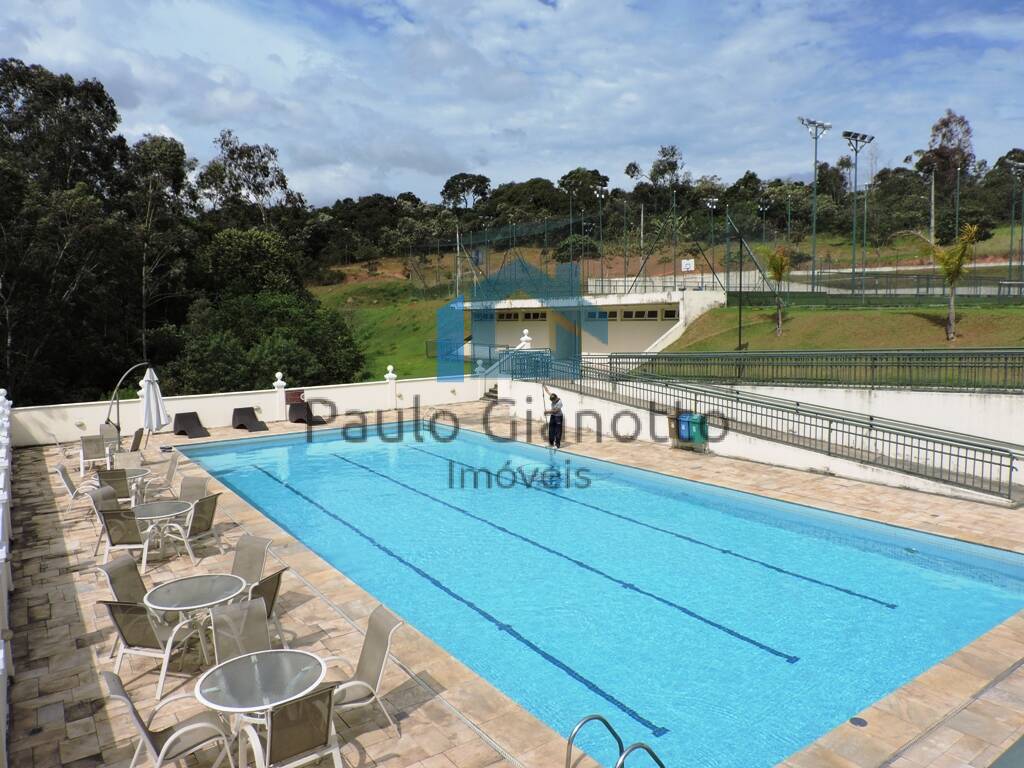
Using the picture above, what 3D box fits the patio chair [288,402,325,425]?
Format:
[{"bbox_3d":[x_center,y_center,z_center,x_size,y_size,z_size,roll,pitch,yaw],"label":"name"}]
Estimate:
[{"bbox_3d":[-7.405,1.069,25.713,0.740,0.740,1.350,-5,7,-40],"label":"patio chair"}]

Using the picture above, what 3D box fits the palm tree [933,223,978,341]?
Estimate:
[{"bbox_3d":[13.742,-3.176,22.000,1.450,3.650,1.450,-5,7,-35],"label":"palm tree"}]

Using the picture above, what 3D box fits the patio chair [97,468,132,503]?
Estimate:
[{"bbox_3d":[-7.333,2.019,13.339,0.600,0.970,0.790,-2,6,-10],"label":"patio chair"}]

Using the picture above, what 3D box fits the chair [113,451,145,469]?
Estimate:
[{"bbox_3d":[-7.742,1.942,14.308,0.590,0.990,0.740,-3,6,-21],"label":"chair"}]

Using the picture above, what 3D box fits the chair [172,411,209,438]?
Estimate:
[{"bbox_3d":[-10.096,1.302,22.447,0.640,0.670,1.200,-6,8,-42],"label":"chair"}]

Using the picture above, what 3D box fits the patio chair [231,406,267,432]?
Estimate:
[{"bbox_3d":[-9.548,1.289,25.978,0.670,0.730,1.450,-5,7,-37],"label":"patio chair"}]

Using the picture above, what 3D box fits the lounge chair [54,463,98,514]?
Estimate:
[{"bbox_3d":[-8.300,2.015,13.677,0.740,0.990,0.590,-3,6,-20],"label":"lounge chair"}]

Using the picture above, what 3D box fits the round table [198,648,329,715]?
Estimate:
[{"bbox_3d":[-2.226,3.008,6.440,1.110,0.720,1.110,-1,5,0],"label":"round table"}]

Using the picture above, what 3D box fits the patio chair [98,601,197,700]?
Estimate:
[{"bbox_3d":[-3.617,2.568,7.233,0.600,0.970,0.790,0,6,14],"label":"patio chair"}]

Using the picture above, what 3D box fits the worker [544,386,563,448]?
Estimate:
[{"bbox_3d":[1.214,0.962,20.493,0.520,1.780,0.500,-4,7,-38],"label":"worker"}]

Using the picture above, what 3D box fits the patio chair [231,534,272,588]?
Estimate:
[{"bbox_3d":[-3.255,2.417,8.453,0.590,0.990,0.740,1,6,23],"label":"patio chair"}]

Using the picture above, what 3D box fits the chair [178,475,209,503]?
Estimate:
[{"bbox_3d":[-5.942,2.305,12.842,0.600,1.060,0.710,1,6,19],"label":"chair"}]

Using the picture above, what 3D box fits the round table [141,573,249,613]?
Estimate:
[{"bbox_3d":[-3.429,2.622,7.778,1.020,0.720,1.020,-5,7,-35],"label":"round table"}]

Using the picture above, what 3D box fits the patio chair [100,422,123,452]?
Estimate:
[{"bbox_3d":[-11.600,1.730,20.130,0.600,1.060,0.710,0,6,10],"label":"patio chair"}]

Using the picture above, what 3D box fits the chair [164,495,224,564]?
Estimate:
[{"bbox_3d":[-4.891,2.208,10.949,0.740,0.990,0.590,1,6,21],"label":"chair"}]

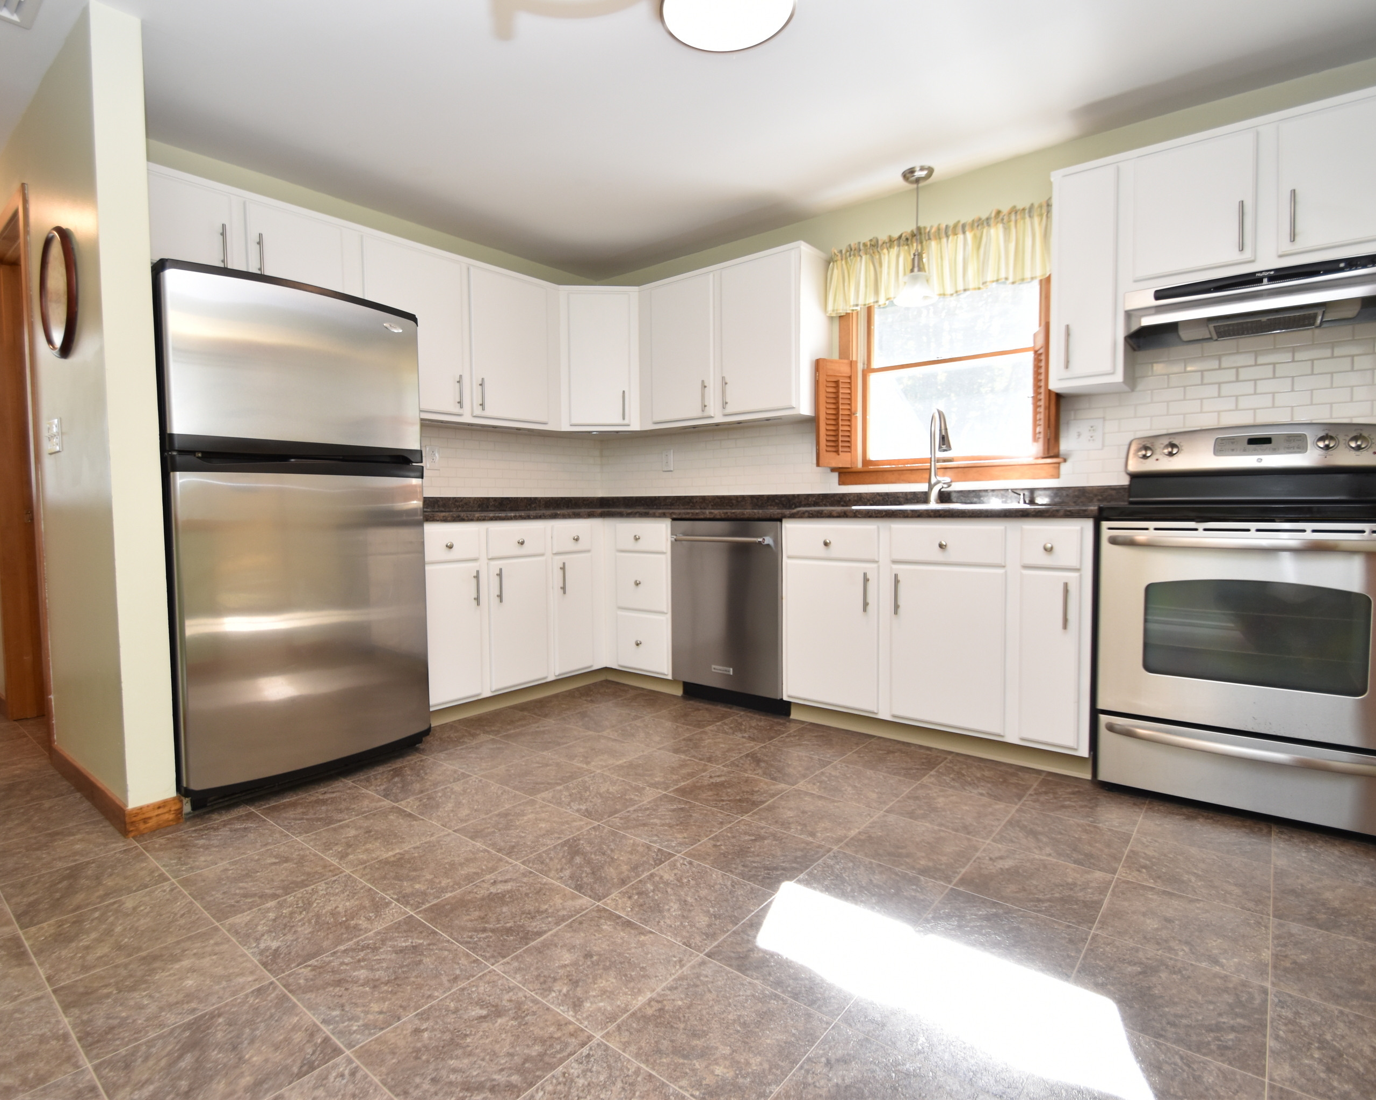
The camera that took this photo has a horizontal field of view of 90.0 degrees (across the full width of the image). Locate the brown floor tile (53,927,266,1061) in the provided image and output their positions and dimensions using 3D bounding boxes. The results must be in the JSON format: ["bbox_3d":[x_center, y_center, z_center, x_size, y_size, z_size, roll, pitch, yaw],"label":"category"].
[{"bbox_3d":[-0.997,0.830,1.307,0.297,0.010,0.291,2,3,38],"label":"brown floor tile"}]

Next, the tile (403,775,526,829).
[{"bbox_3d":[-0.694,0.793,2.160,0.297,0.010,0.295,2,3,38],"label":"tile"}]

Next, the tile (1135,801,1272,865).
[{"bbox_3d":[1.501,0.818,2.007,0.305,0.010,0.310,2,4,38],"label":"tile"}]

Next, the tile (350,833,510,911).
[{"bbox_3d":[-0.661,0.835,1.796,0.306,0.010,0.301,2,4,38],"label":"tile"}]

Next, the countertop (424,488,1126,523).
[{"bbox_3d":[0.056,-0.193,2.972,2.908,0.139,1.724,1,3,38],"label":"countertop"}]

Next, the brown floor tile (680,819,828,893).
[{"bbox_3d":[0.192,0.825,1.865,0.304,0.010,0.300,2,4,39],"label":"brown floor tile"}]

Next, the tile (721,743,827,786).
[{"bbox_3d":[0.328,0.801,2.541,0.303,0.015,0.299,2,3,39],"label":"tile"}]

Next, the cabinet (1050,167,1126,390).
[{"bbox_3d":[1.531,-0.990,2.603,0.230,0.785,0.320,2,4,38],"label":"cabinet"}]

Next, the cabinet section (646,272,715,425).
[{"bbox_3d":[0.054,-1.049,3.741,0.440,0.735,0.325,2,4,38],"label":"cabinet section"}]

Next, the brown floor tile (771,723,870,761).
[{"bbox_3d":[0.536,0.790,2.800,0.303,0.015,0.299,2,3,39],"label":"brown floor tile"}]

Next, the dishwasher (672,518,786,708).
[{"bbox_3d":[0.351,0.300,3.400,0.600,0.860,0.620,2,4,38],"label":"dishwasher"}]

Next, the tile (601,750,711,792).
[{"bbox_3d":[-0.101,0.806,2.497,0.303,0.015,0.299,2,3,39],"label":"tile"}]

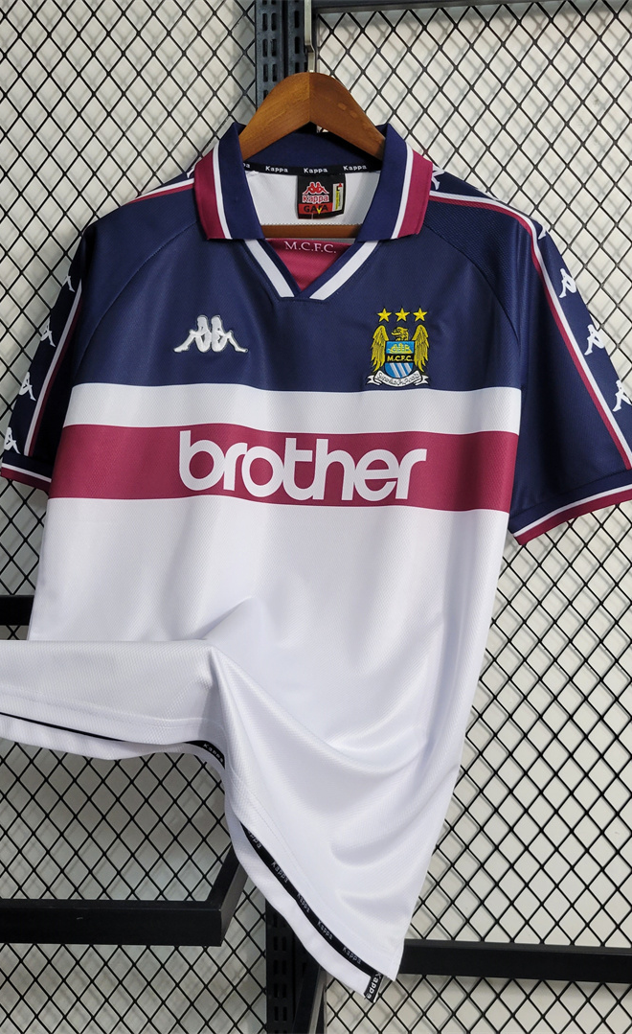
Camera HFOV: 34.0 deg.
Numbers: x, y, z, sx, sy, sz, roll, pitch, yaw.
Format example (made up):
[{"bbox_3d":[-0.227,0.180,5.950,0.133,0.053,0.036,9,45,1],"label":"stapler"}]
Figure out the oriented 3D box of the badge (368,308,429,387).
[{"bbox_3d":[0.078,-0.161,0.980,0.059,0.076,0.005,1,-2,12],"label":"badge"}]

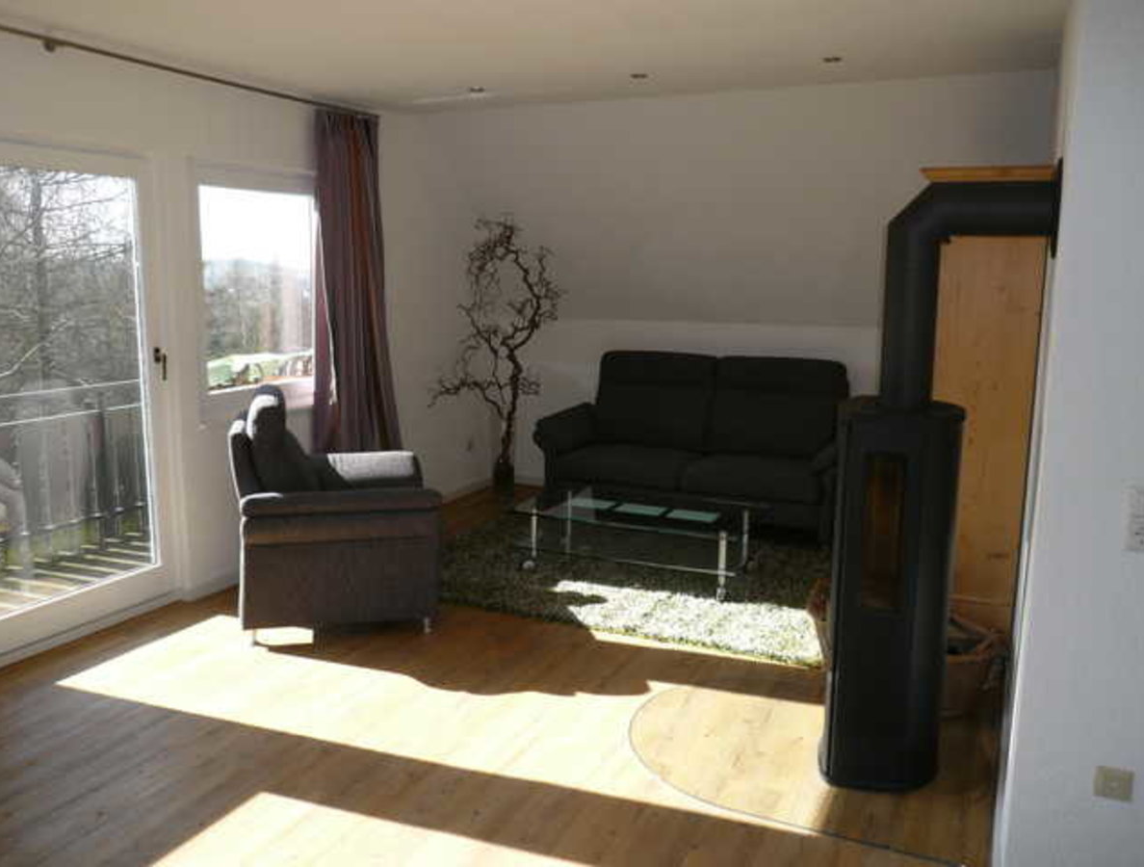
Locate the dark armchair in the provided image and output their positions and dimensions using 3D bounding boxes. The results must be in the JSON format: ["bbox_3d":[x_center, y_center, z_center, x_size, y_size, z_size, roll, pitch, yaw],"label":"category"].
[{"bbox_3d":[-1.064,0.291,4.217,0.900,1.030,0.870,-2,10,-11],"label":"dark armchair"}]

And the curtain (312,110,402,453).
[{"bbox_3d":[-1.206,-0.559,5.177,0.150,2.360,0.780,5,11,25],"label":"curtain"}]

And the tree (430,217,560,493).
[{"bbox_3d":[-0.442,-0.450,6.106,0.760,1.860,0.620,5,11,25],"label":"tree"}]

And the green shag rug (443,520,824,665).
[{"bbox_3d":[0.433,0.696,4.836,2.380,0.040,1.720,5,11,25],"label":"green shag rug"}]

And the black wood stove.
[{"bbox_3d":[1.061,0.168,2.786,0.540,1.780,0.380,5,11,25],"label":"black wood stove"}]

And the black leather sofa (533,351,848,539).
[{"bbox_3d":[0.759,0.054,5.689,1.930,1.020,0.860,5,11,25],"label":"black leather sofa"}]

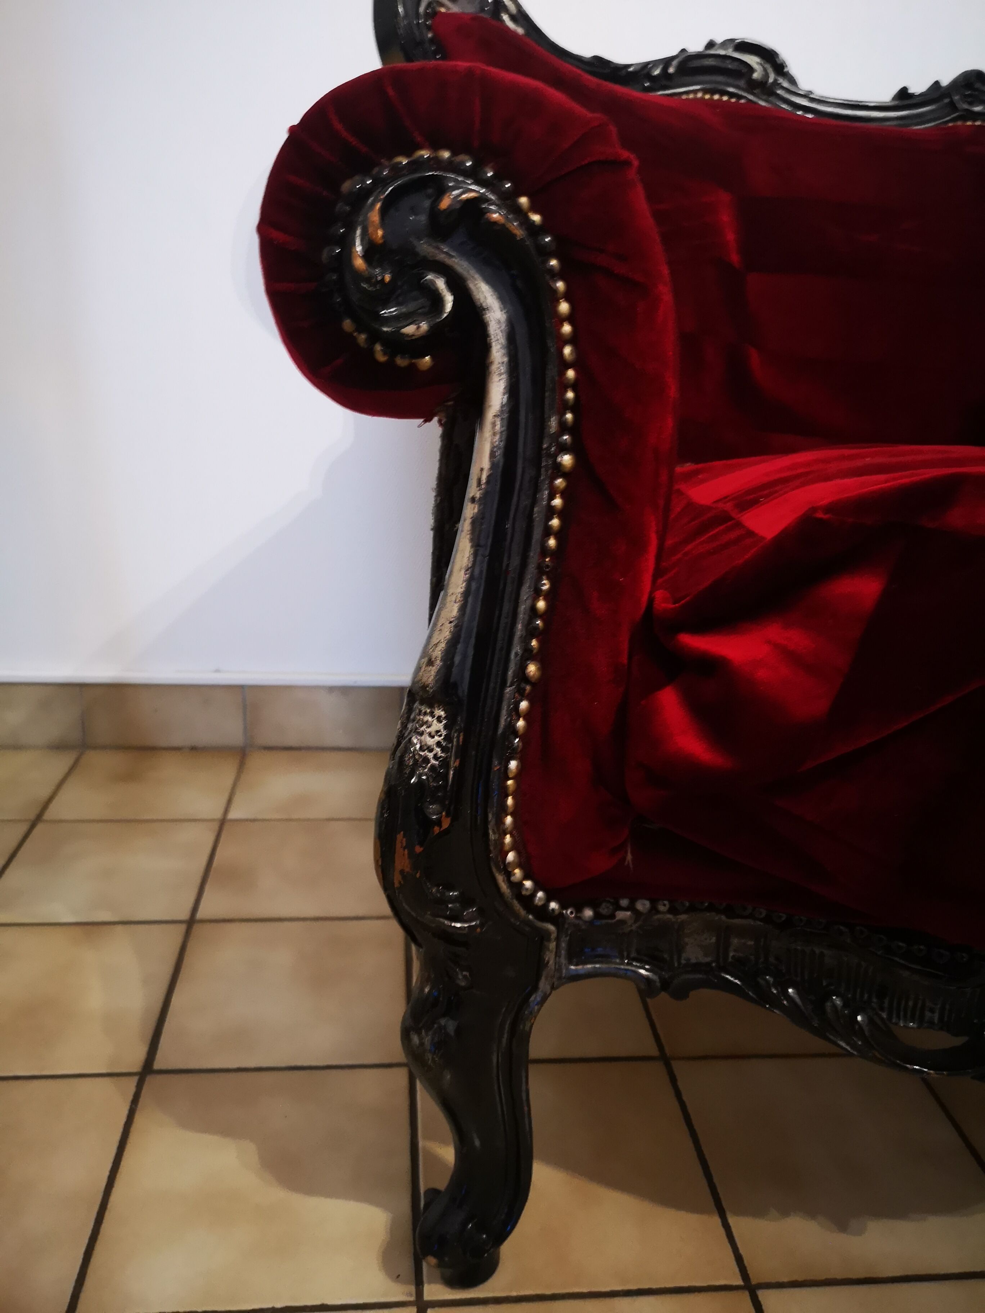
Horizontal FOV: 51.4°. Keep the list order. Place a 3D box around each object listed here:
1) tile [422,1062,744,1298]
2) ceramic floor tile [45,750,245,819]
[{"bbox_3d":[0.048,0.361,0.722,0.199,0.010,0.199,1,19,-6],"label":"tile"},{"bbox_3d":[-0.417,0.157,1.251,0.199,0.010,0.193,1,19,-6],"label":"ceramic floor tile"}]

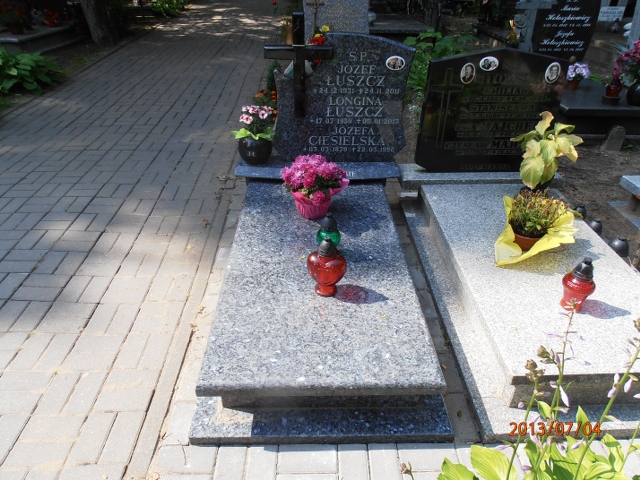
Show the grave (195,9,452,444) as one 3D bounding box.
[{"bbox_3d":[0.006,-0.245,1.877,0.905,1.140,1.660,0,34,-2],"label":"grave"}]

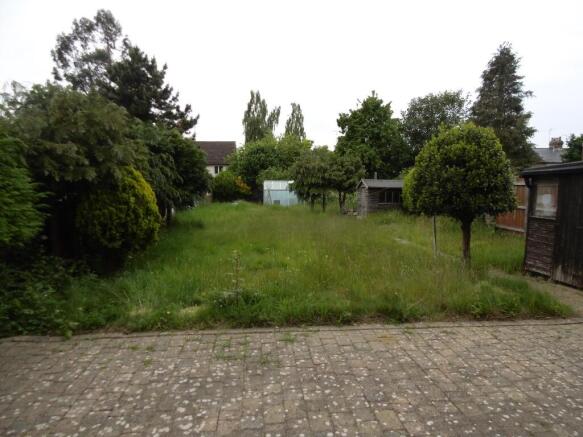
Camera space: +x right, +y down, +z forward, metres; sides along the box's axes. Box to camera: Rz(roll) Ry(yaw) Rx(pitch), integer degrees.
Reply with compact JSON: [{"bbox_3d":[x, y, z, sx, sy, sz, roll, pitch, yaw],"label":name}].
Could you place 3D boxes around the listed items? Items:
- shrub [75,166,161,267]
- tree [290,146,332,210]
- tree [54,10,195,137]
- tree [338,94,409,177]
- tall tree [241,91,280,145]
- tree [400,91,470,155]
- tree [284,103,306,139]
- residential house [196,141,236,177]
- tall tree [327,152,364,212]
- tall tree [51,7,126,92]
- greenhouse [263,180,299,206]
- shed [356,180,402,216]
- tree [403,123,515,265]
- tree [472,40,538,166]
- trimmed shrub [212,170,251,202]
[{"bbox_3d":[-3.515,-0.063,7.526,1.700,2.050,1.700,0,5,0],"label":"shrub"},{"bbox_3d":[1.181,-2.335,21.878,2.500,3.950,2.500,0,5,0],"label":"tree"},{"bbox_3d":[-8.945,-5.509,20.081,6.600,10.600,6.400,0,5,0],"label":"tree"},{"bbox_3d":[6.401,-5.418,29.651,5.900,9.110,5.700,0,5,0],"label":"tree"},{"bbox_3d":[-4.266,-10.540,53.307,5.600,15.370,5.400,0,5,0],"label":"tall tree"},{"bbox_3d":[12.748,-6.253,32.565,6.600,9.800,6.400,0,5,0],"label":"tree"},{"bbox_3d":[0.612,-10.488,57.325,4.000,14.600,4.000,0,5,0],"label":"tree"},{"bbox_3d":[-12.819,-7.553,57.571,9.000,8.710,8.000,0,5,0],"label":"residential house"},{"bbox_3d":[3.099,-1.978,21.410,2.300,3.630,2.300,0,5,0],"label":"tall tree"},{"bbox_3d":[-11.536,-5.899,21.049,4.600,11.200,4.600,0,5,0],"label":"tall tree"},{"bbox_3d":[-0.630,-1.754,25.948,2.650,2.050,1.950,-1,5,-6],"label":"greenhouse"},{"bbox_3d":[5.125,-1.106,19.983,2.500,2.050,1.950,-1,5,-6],"label":"shed"},{"bbox_3d":[3.417,-0.462,7.489,2.100,2.850,2.050,0,5,0],"label":"tree"},{"bbox_3d":[14.914,-6.505,26.550,5.100,11.800,5.100,0,5,0],"label":"tree"},{"bbox_3d":[-5.307,-2.687,32.891,3.400,3.130,3.000,0,5,0],"label":"trimmed shrub"}]

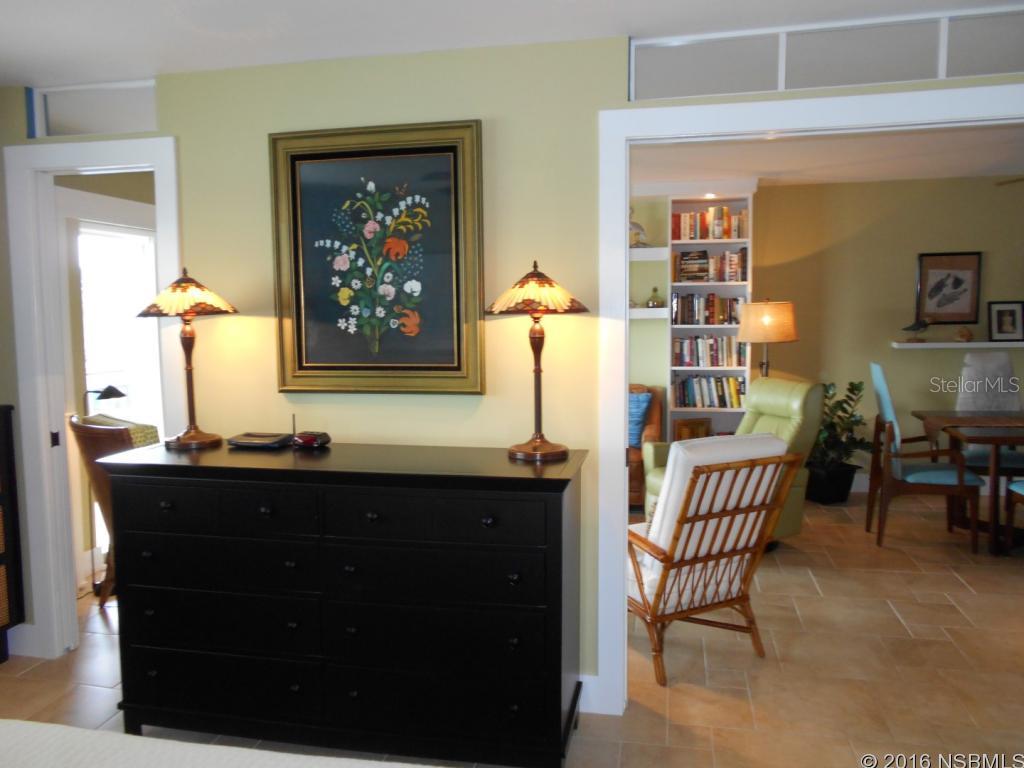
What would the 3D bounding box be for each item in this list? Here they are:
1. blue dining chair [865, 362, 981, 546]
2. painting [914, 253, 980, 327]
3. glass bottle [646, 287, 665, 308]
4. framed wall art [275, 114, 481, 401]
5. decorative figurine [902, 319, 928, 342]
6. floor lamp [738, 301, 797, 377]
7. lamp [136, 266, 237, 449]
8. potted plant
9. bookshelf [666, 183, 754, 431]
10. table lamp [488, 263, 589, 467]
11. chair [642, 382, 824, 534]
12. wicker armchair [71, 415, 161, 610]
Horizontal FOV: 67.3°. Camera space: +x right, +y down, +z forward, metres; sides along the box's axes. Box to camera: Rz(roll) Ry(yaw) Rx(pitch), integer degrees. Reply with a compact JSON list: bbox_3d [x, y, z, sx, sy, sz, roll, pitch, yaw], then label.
[{"bbox_3d":[2.563,0.438,4.825,0.635,1.116,0.534,0,6,10],"label":"blue dining chair"},{"bbox_3d":[3.293,-0.718,5.799,0.422,0.526,0.030,1,6,12],"label":"painting"},{"bbox_3d":[1.142,-0.686,6.104,0.136,0.164,0.126,1,6,12],"label":"glass bottle"},{"bbox_3d":[-0.493,-0.444,2.823,0.807,0.956,0.050,1,6,12],"label":"framed wall art"},{"bbox_3d":[3.122,-0.414,5.946,0.200,0.185,0.080,1,5,18],"label":"decorative figurine"},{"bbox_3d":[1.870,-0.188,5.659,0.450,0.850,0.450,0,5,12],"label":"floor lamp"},{"bbox_3d":[-1.193,-0.094,2.853,0.345,0.660,0.345,0,5,12],"label":"lamp"},{"bbox_3d":[2.472,0.435,5.868,0.494,0.912,0.473,1,6,12],"label":"potted plant"},{"bbox_3d":[1.528,-0.298,6.064,0.631,2.351,0.345,1,6,12],"label":"bookshelf"},{"bbox_3d":[0.087,-0.079,2.574,0.342,0.657,0.342,0,5,12],"label":"table lamp"},{"bbox_3d":[1.478,0.491,5.013,0.920,1.000,0.780,-3,5,-28],"label":"chair"},{"bbox_3d":[-1.793,0.663,3.846,0.550,0.910,0.520,-5,6,-42],"label":"wicker armchair"}]

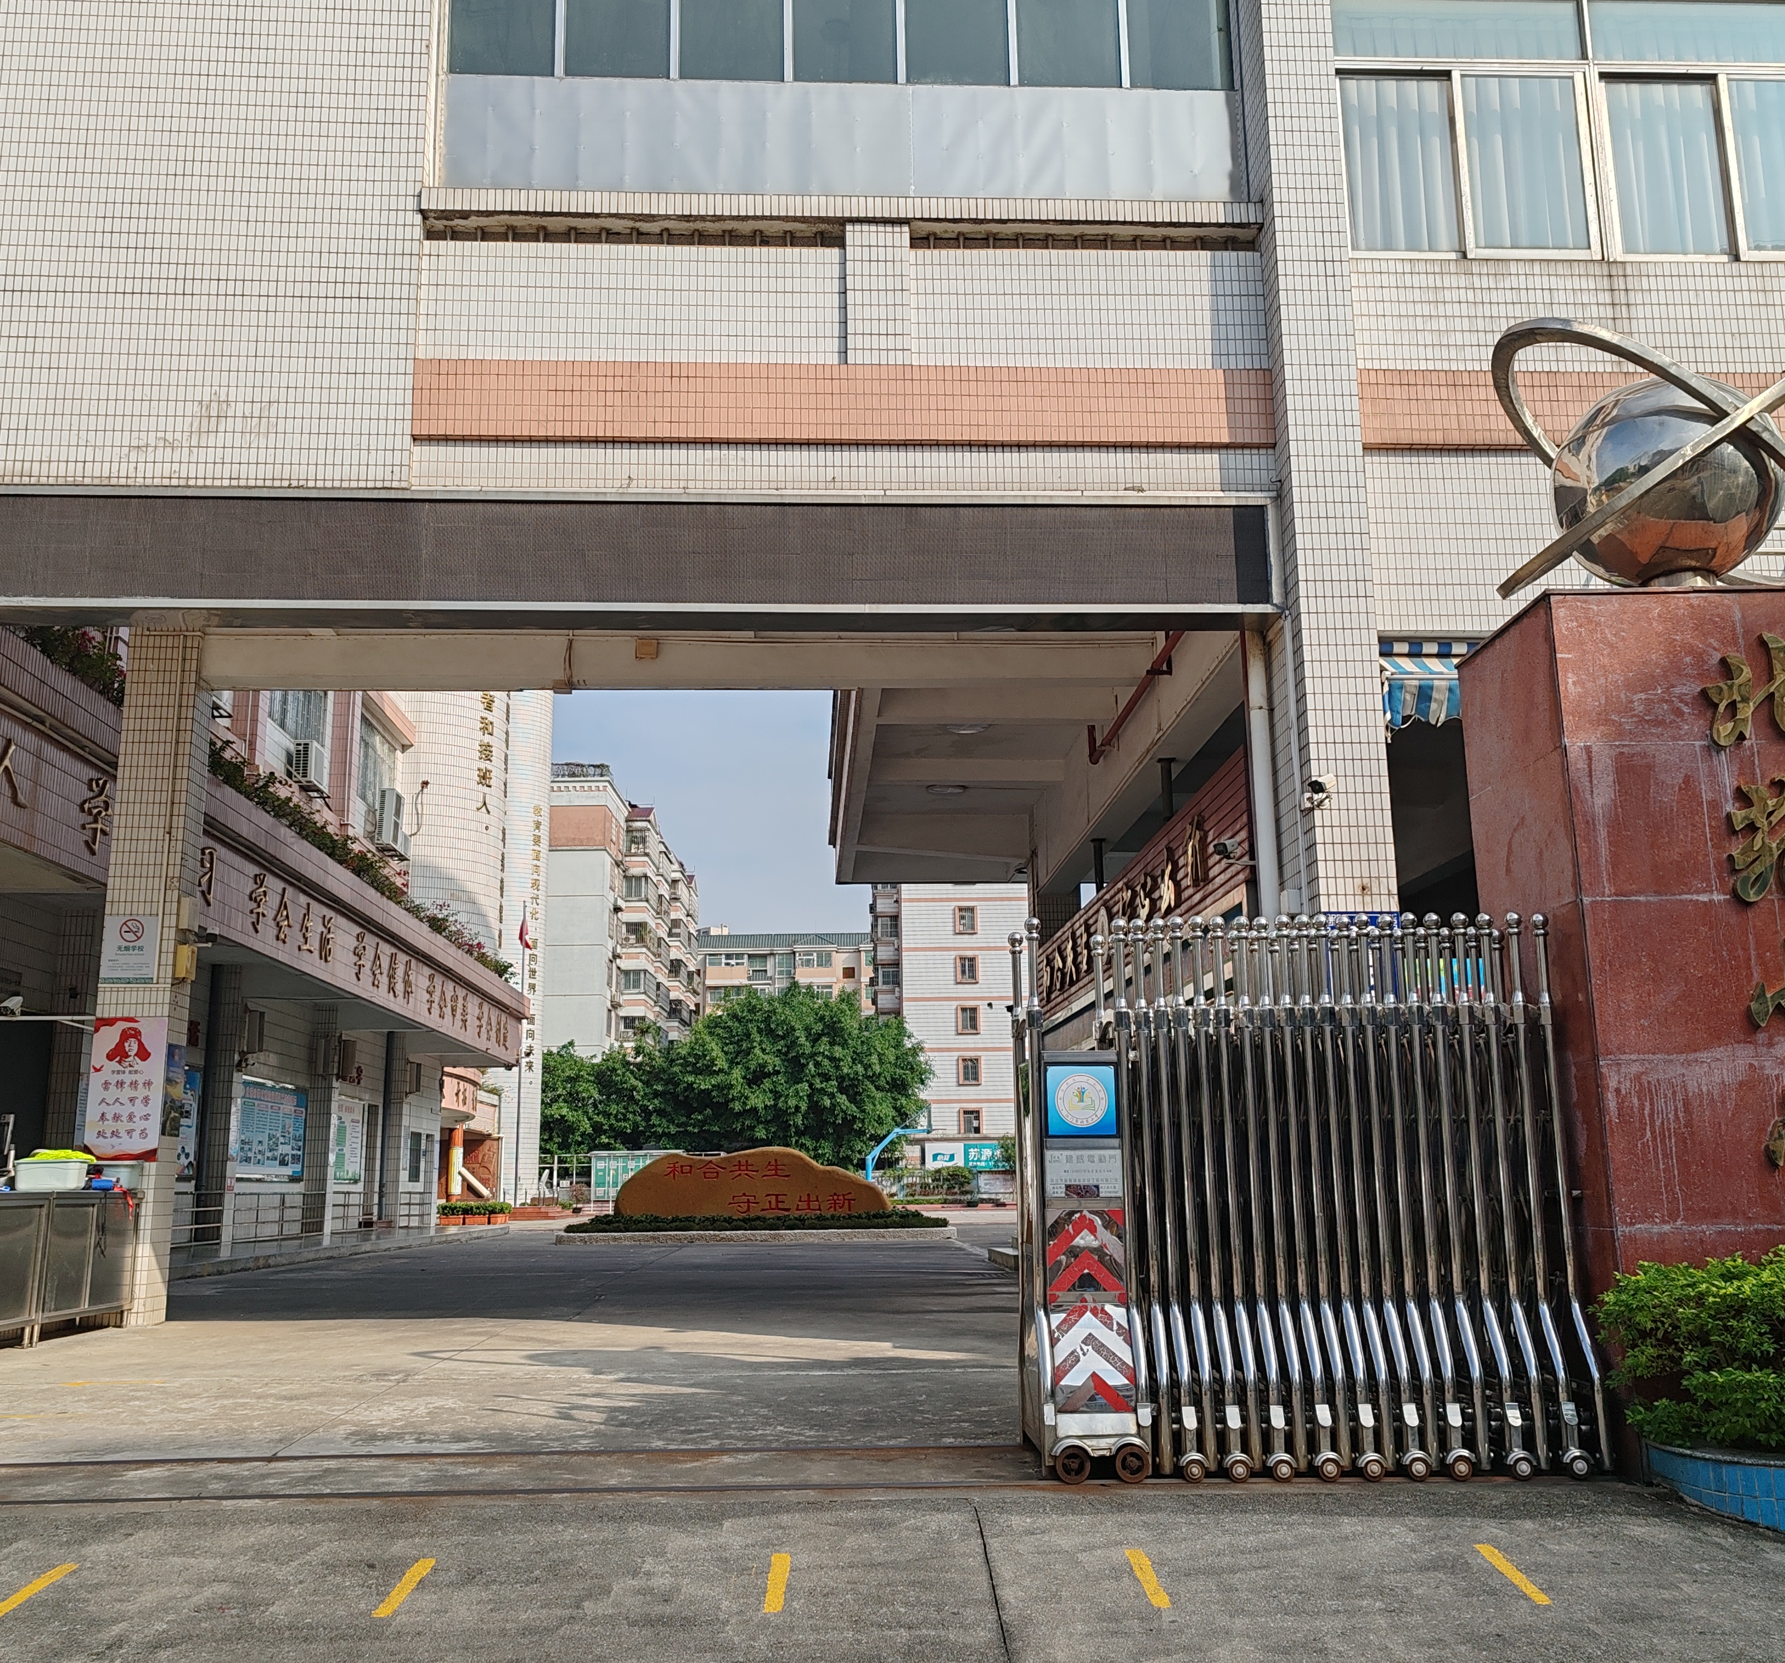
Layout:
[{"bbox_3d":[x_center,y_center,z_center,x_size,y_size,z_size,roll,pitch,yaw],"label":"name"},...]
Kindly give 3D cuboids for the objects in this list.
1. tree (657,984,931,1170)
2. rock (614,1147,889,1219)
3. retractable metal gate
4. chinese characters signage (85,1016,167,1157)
[{"bbox_3d":[-3.813,10.393,67.188,10.700,9.040,10.000,0,-12,-3],"label":"tree"},{"bbox_3d":[-2.775,6.967,33.998,5.400,1.480,1.300,0,-12,-3],"label":"rock"},{"bbox_3d":[1.450,1.314,6.406,1.947,1.978,0.799,0,-12,-3],"label":"retractable metal gate"},{"bbox_3d":[-6.252,2.102,14.116,0.574,1.148,0.020,0,-12,-3],"label":"chinese characters signage"}]

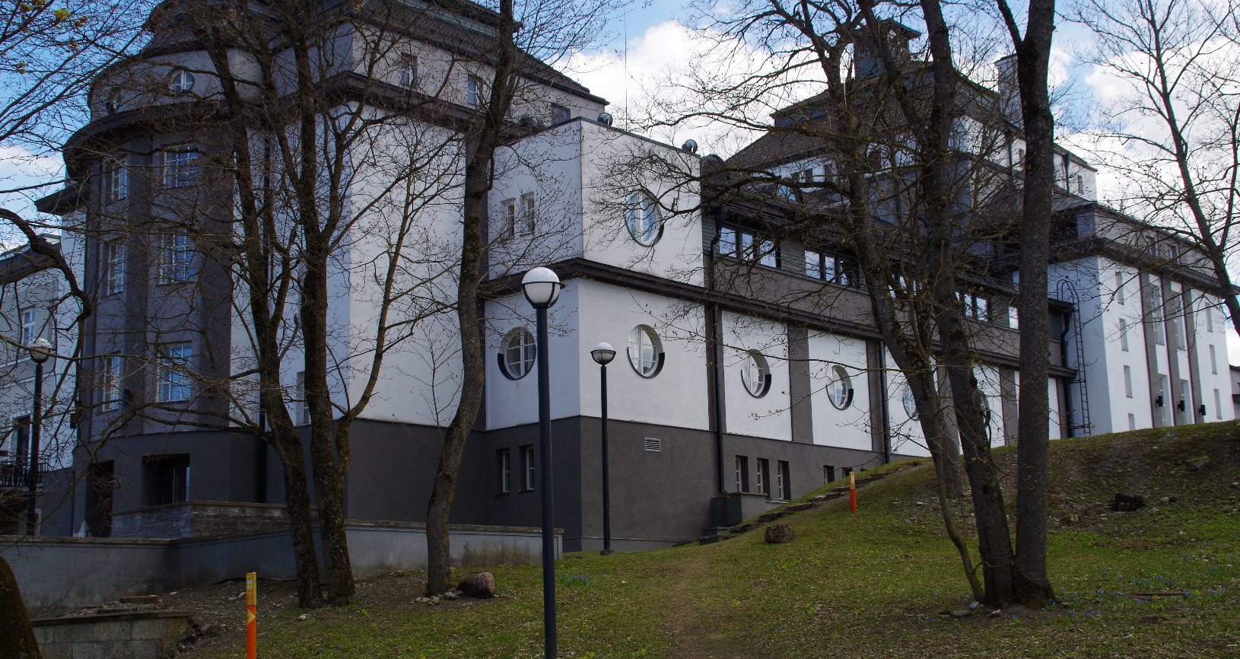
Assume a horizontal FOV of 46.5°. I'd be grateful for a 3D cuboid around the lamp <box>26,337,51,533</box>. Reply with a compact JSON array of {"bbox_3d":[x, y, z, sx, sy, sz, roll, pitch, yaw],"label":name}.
[{"bbox_3d":[-12.566,2.716,31.000,0.500,5.171,0.500,-2,-11,0],"label":"lamp"}]

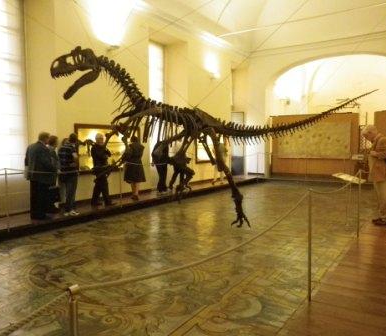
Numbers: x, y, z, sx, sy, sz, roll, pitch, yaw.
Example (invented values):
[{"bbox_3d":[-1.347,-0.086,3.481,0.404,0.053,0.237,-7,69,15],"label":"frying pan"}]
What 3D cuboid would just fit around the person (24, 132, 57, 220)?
[{"bbox_3d":[-3.048,0.156,7.199,0.500,1.700,0.340,1,4,18],"label":"person"}]

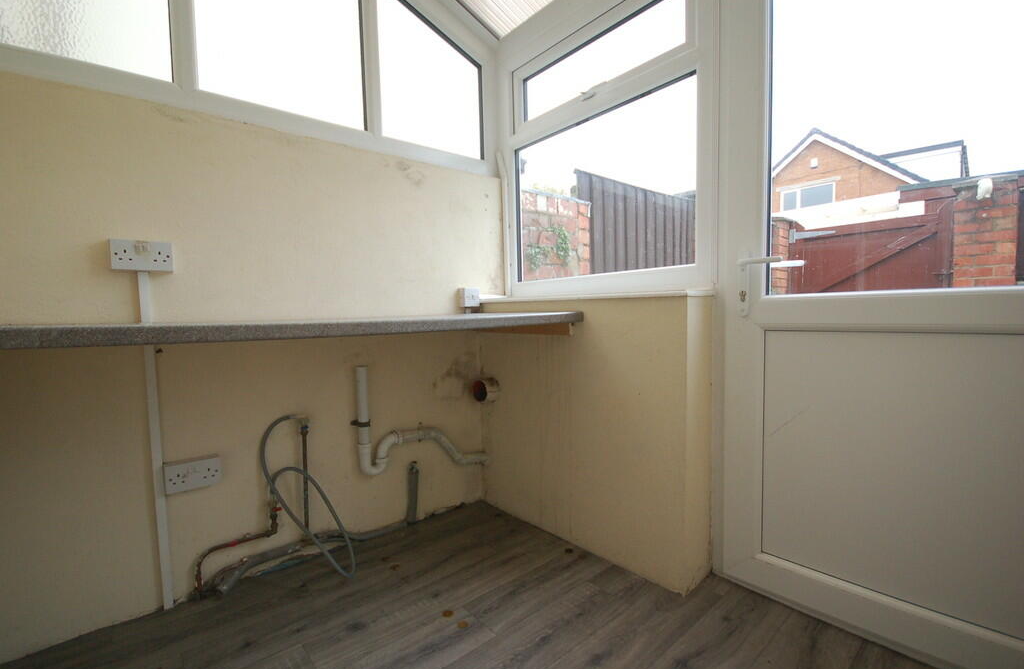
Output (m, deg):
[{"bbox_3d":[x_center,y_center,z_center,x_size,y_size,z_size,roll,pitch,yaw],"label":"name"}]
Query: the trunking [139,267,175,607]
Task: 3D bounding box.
[{"bbox_3d":[-1.136,0.350,1.360,0.025,1.092,0.017,-4,4,-37],"label":"trunking"}]

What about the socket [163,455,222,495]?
[{"bbox_3d":[-1.054,0.461,1.409,0.145,0.087,0.045,-3,4,-37],"label":"socket"}]

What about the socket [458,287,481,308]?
[{"bbox_3d":[-0.202,-0.175,2.029,0.085,0.087,0.047,-3,4,-37],"label":"socket"}]

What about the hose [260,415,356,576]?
[{"bbox_3d":[-0.733,0.593,1.518,0.267,0.583,0.230,-3,4,-37],"label":"hose"}]

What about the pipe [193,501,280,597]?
[{"bbox_3d":[-0.951,0.743,1.483,0.261,0.265,0.055,-3,4,-37],"label":"pipe"}]

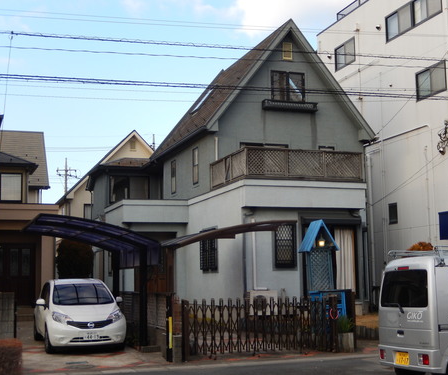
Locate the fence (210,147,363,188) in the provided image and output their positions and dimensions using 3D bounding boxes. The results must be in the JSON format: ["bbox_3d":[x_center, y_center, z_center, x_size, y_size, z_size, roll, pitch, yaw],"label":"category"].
[{"bbox_3d":[1.784,-0.438,22.153,3.576,0.877,3.148,1,-7,-18],"label":"fence"}]

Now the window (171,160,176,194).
[{"bbox_3d":[-1.887,-0.380,27.595,0.120,1.256,0.580,1,-7,-18],"label":"window"}]

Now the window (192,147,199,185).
[{"bbox_3d":[-0.955,-0.730,24.790,0.120,1.206,0.580,1,-7,-18],"label":"window"}]

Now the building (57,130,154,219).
[{"bbox_3d":[-5.842,1.879,41.037,6.720,8.690,8.500,1,-7,-18],"label":"building"}]

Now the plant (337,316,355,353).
[{"bbox_3d":[2.538,3.034,15.355,0.330,0.752,0.330,1,-7,-18],"label":"plant"}]

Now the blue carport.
[{"bbox_3d":[-3.418,2.295,18.210,2.700,2.890,5.200,1,-7,-18],"label":"blue carport"}]

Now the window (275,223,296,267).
[{"bbox_3d":[1.703,1.604,20.435,0.681,1.295,0.150,1,-7,-18],"label":"window"}]

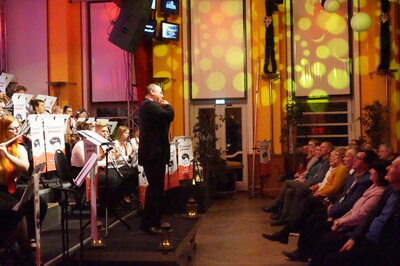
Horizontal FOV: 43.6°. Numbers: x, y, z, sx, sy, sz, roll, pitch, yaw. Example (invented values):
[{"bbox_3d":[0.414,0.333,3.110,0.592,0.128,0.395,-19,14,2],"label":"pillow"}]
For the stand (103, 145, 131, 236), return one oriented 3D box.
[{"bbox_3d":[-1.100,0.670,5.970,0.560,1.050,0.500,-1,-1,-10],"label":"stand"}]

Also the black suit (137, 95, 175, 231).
[{"bbox_3d":[-0.512,0.301,5.950,0.420,1.760,0.540,-1,-1,-12],"label":"black suit"}]

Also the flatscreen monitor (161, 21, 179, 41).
[{"bbox_3d":[-0.607,-1.991,9.830,0.410,0.340,0.070,-1,5,-38],"label":"flatscreen monitor"}]

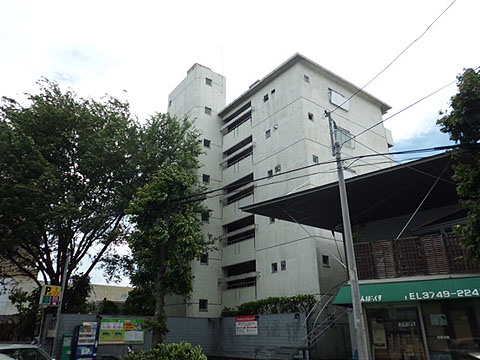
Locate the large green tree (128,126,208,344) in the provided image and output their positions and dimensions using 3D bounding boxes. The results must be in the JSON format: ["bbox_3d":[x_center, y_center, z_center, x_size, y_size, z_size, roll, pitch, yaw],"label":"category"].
[{"bbox_3d":[-2.676,1.992,13.294,3.200,9.550,3.200,5,-24,-11],"label":"large green tree"}]

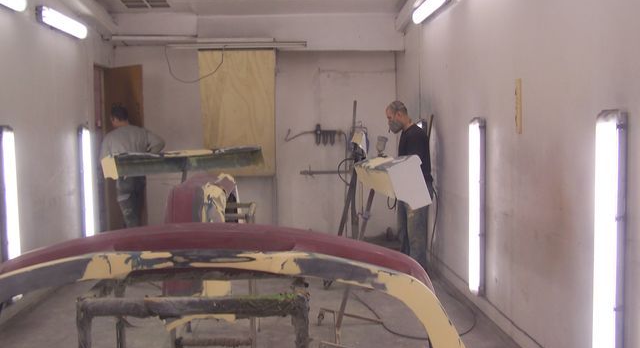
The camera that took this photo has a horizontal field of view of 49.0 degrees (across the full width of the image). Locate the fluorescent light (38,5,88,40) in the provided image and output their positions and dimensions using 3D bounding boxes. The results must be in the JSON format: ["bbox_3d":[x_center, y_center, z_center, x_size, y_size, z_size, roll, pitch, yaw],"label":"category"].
[{"bbox_3d":[-2.353,-1.390,6.510,0.095,0.130,1.275,-1,4,-3],"label":"fluorescent light"}]

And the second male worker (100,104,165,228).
[{"bbox_3d":[-1.944,0.088,7.283,0.620,1.640,0.450,-2,4,-20],"label":"second male worker"}]

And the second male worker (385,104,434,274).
[{"bbox_3d":[0.825,0.110,6.593,0.500,1.620,0.520,-1,4,-3],"label":"second male worker"}]

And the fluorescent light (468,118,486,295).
[{"bbox_3d":[1.136,0.243,5.060,0.095,1.275,0.130,-1,4,-3],"label":"fluorescent light"}]

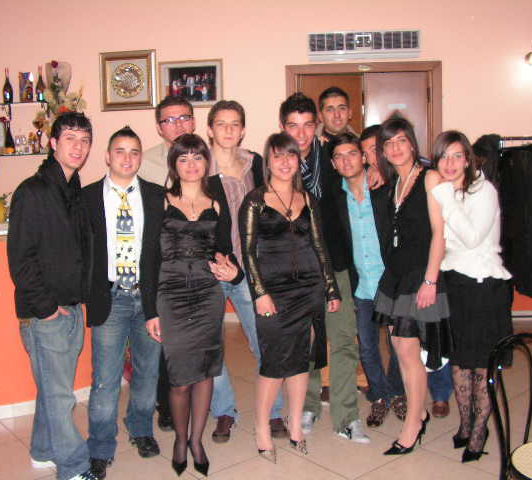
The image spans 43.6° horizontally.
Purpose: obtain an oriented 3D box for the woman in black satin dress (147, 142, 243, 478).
[{"bbox_3d":[-0.334,0.313,3.192,0.450,1.613,0.330,-2,8,-5],"label":"woman in black satin dress"}]

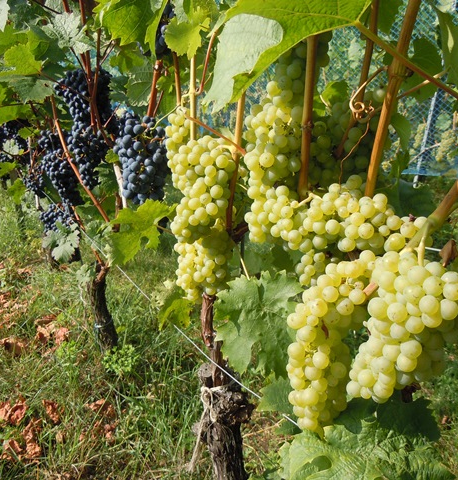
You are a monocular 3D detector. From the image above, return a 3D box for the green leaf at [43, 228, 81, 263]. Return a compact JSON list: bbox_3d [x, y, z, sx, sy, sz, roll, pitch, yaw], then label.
[{"bbox_3d":[-0.576,0.019,1.920,0.125,0.115,0.055,1,23,3],"label":"green leaf"}]

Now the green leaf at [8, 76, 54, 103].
[{"bbox_3d":[-0.458,-0.347,1.280,0.105,0.050,0.070,-7,22,-18],"label":"green leaf"}]

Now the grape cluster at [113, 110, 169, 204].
[{"bbox_3d":[-0.156,-0.147,1.000,0.100,0.168,0.090,-5,23,-11],"label":"grape cluster"}]

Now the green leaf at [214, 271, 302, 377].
[{"bbox_3d":[0.036,0.105,0.700,0.112,0.130,0.050,1,21,3],"label":"green leaf"}]

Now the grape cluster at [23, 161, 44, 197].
[{"bbox_3d":[-0.684,-0.213,1.950,0.076,0.112,0.070,-7,22,-18],"label":"grape cluster"}]

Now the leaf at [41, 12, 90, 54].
[{"bbox_3d":[-0.430,-0.543,1.460,0.120,0.110,0.060,0,23,0],"label":"leaf"}]

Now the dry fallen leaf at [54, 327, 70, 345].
[{"bbox_3d":[-0.453,0.258,1.500,0.044,0.033,0.040,-7,22,-18],"label":"dry fallen leaf"}]

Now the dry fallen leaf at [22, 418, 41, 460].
[{"bbox_3d":[-0.473,0.476,1.330,0.050,0.038,0.085,-5,23,-11],"label":"dry fallen leaf"}]

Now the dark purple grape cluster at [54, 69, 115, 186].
[{"bbox_3d":[-0.344,-0.263,1.320,0.138,0.270,0.120,-5,22,-14],"label":"dark purple grape cluster"}]

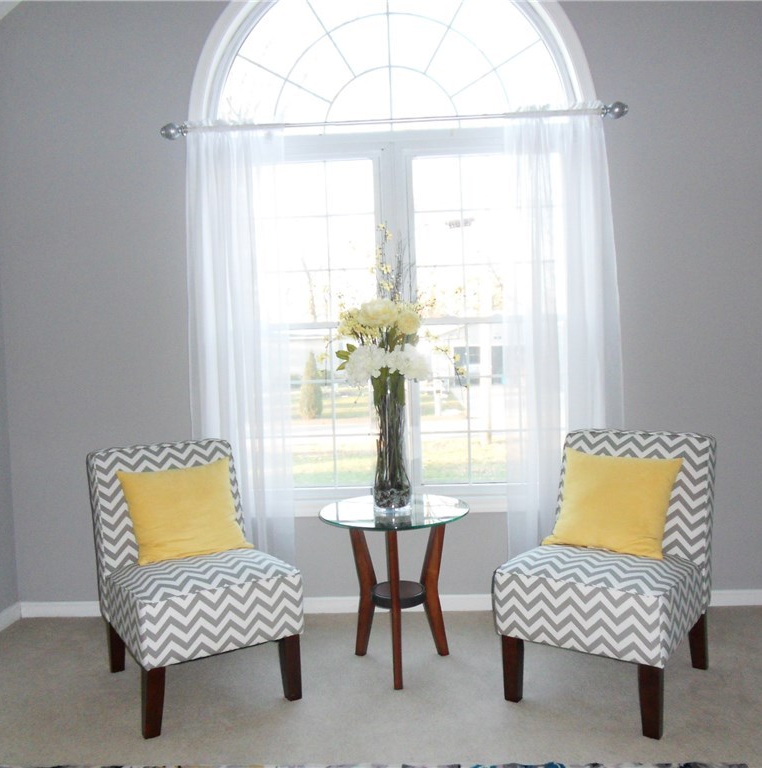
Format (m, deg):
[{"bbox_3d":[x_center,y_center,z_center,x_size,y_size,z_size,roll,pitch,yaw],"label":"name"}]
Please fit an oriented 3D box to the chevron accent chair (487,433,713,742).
[{"bbox_3d":[0.853,0.649,2.610,0.556,0.846,0.790,-1,2,36],"label":"chevron accent chair"}]

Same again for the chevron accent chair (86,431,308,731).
[{"bbox_3d":[-0.719,0.695,2.703,0.556,0.846,0.790,-3,2,-31],"label":"chevron accent chair"}]

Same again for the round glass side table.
[{"bbox_3d":[0.063,0.786,2.735,0.576,0.615,0.576,-2,2,0],"label":"round glass side table"}]

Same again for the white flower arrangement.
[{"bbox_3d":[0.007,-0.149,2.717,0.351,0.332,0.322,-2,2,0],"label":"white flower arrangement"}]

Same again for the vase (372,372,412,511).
[{"bbox_3d":[0.043,0.220,2.738,0.135,0.517,0.135,-2,2,0],"label":"vase"}]

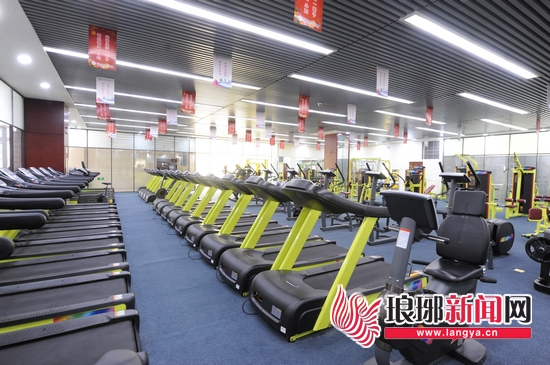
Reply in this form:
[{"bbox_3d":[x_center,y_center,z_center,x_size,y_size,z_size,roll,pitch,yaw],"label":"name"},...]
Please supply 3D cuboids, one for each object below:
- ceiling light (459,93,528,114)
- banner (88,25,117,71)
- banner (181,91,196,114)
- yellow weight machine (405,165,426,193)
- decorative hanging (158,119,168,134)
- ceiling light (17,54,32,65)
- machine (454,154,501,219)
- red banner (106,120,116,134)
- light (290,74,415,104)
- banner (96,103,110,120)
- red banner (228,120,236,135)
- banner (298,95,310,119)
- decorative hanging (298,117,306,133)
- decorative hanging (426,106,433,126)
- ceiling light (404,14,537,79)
[{"bbox_3d":[6.259,-2.165,8.126,4.069,0.080,0.200,0,3,-32],"label":"ceiling light"},{"bbox_3d":[-2.417,-1.890,4.073,0.340,0.550,0.015,0,3,-30],"label":"banner"},{"bbox_3d":[-2.439,-2.281,8.216,0.390,0.610,0.030,0,3,-30],"label":"banner"},{"bbox_3d":[6.645,0.104,13.722,0.950,1.660,1.100,2,3,20],"label":"yellow weight machine"},{"bbox_3d":[-5.073,-2.547,13.223,0.390,0.610,0.030,0,3,-30],"label":"decorative hanging"},{"bbox_3d":[-4.597,-2.262,5.340,0.180,0.050,0.180,0,3,-30],"label":"ceiling light"},{"bbox_3d":[7.879,0.225,11.083,1.400,2.340,1.100,0,3,-30],"label":"machine"},{"bbox_3d":[-7.093,-2.375,12.572,0.335,0.540,0.015,0,3,-30],"label":"red banner"},{"bbox_3d":[2.298,-2.452,7.761,4.450,0.080,0.220,0,3,-30],"label":"light"},{"bbox_3d":[-5.754,-2.436,9.781,0.390,0.610,0.030,0,3,-30],"label":"banner"},{"bbox_3d":[-1.741,-2.211,11.777,0.320,0.530,0.015,0,3,-30],"label":"red banner"},{"bbox_3d":[0.762,-1.960,7.488,0.330,0.540,0.015,0,3,-30],"label":"banner"},{"bbox_3d":[1.089,-2.312,11.691,0.390,0.610,0.030,0,3,-30],"label":"decorative hanging"},{"bbox_3d":[4.905,-2.107,9.193,0.390,0.610,0.030,0,3,-30],"label":"decorative hanging"},{"bbox_3d":[3.445,-2.080,4.727,4.105,0.080,0.200,0,3,-32],"label":"ceiling light"}]

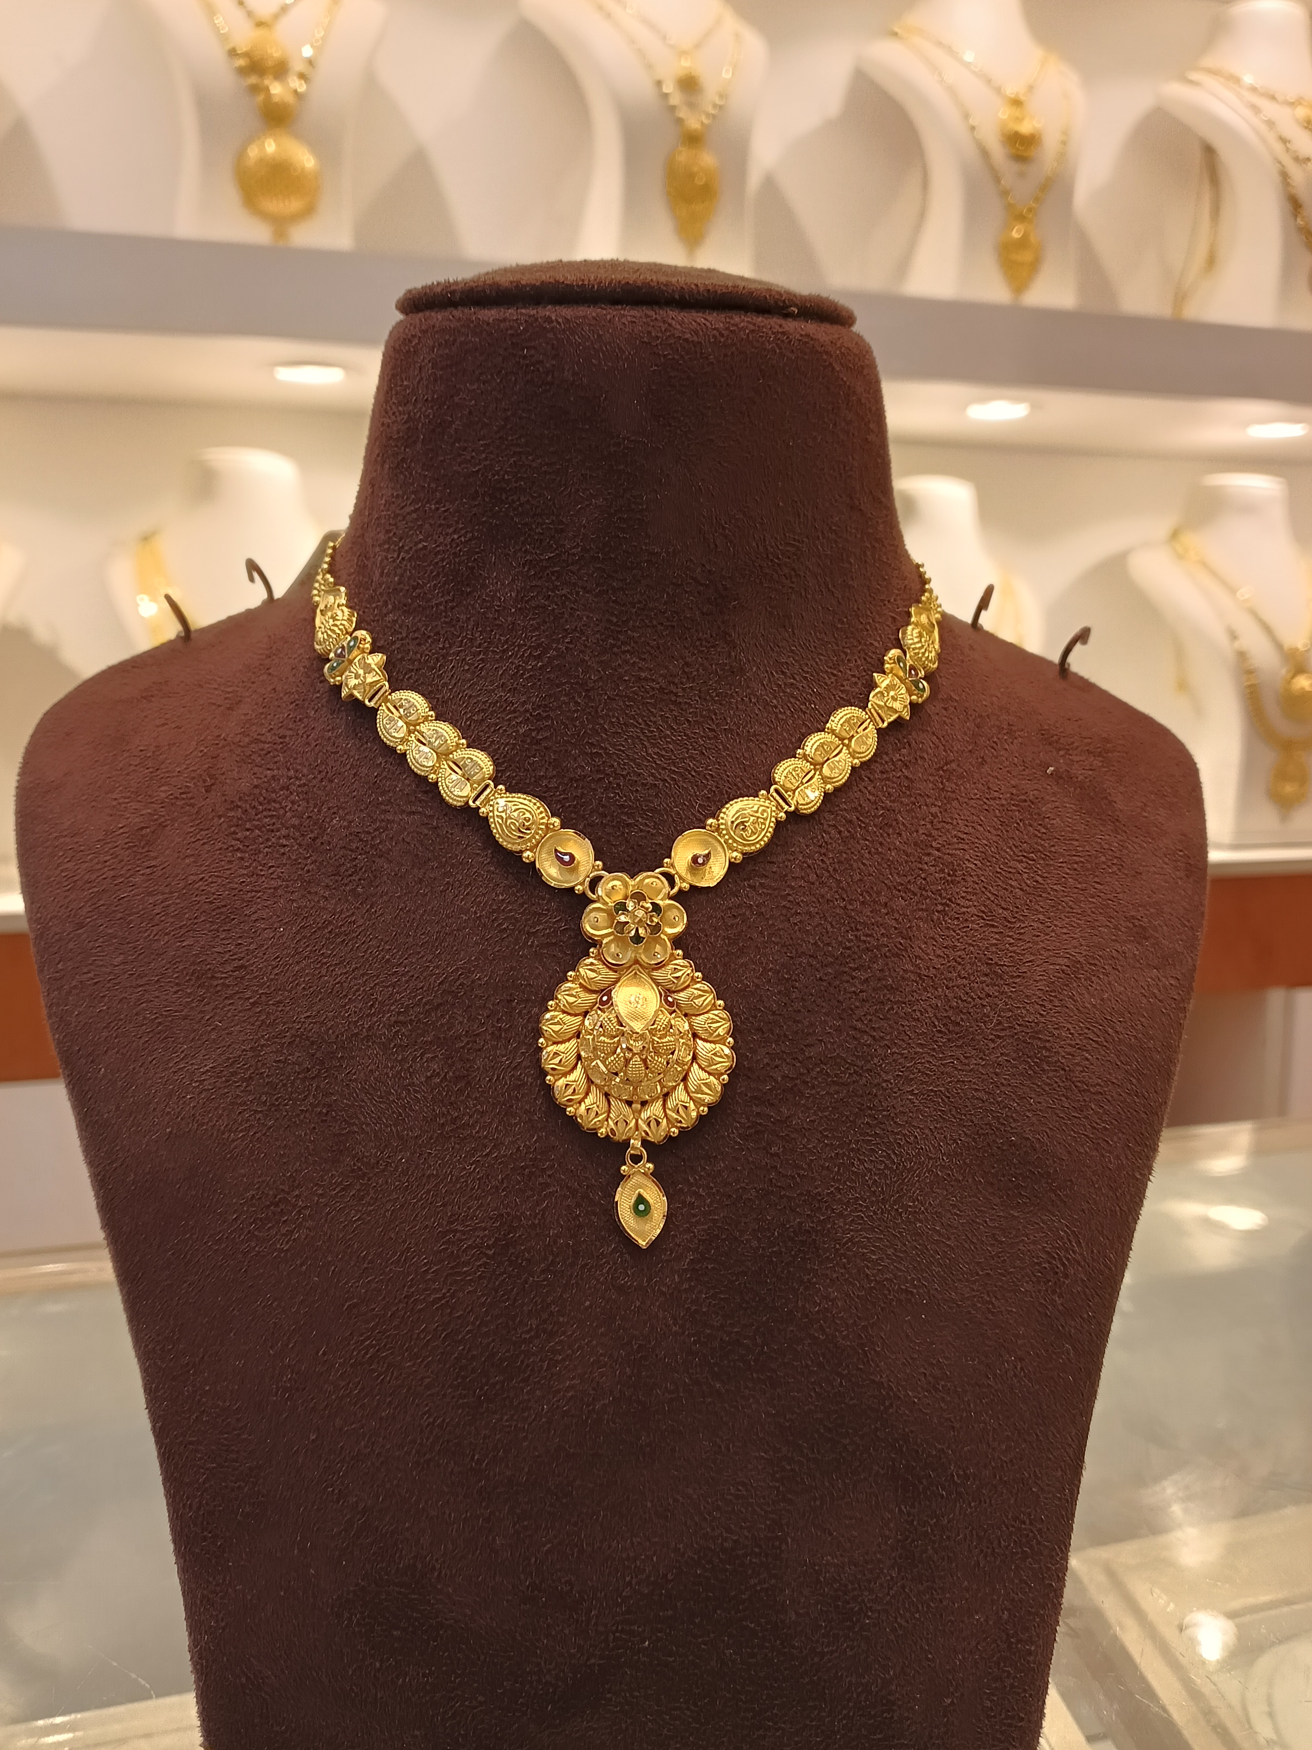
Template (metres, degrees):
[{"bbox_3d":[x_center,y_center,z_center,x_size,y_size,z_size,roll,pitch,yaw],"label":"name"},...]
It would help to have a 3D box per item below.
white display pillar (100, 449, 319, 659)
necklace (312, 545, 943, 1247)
[{"bbox_3d":[-0.308,-0.152,1.020,0.190,0.320,0.130,-2,9,-15],"label":"white display pillar"},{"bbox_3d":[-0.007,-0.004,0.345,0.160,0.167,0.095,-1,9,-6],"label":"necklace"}]

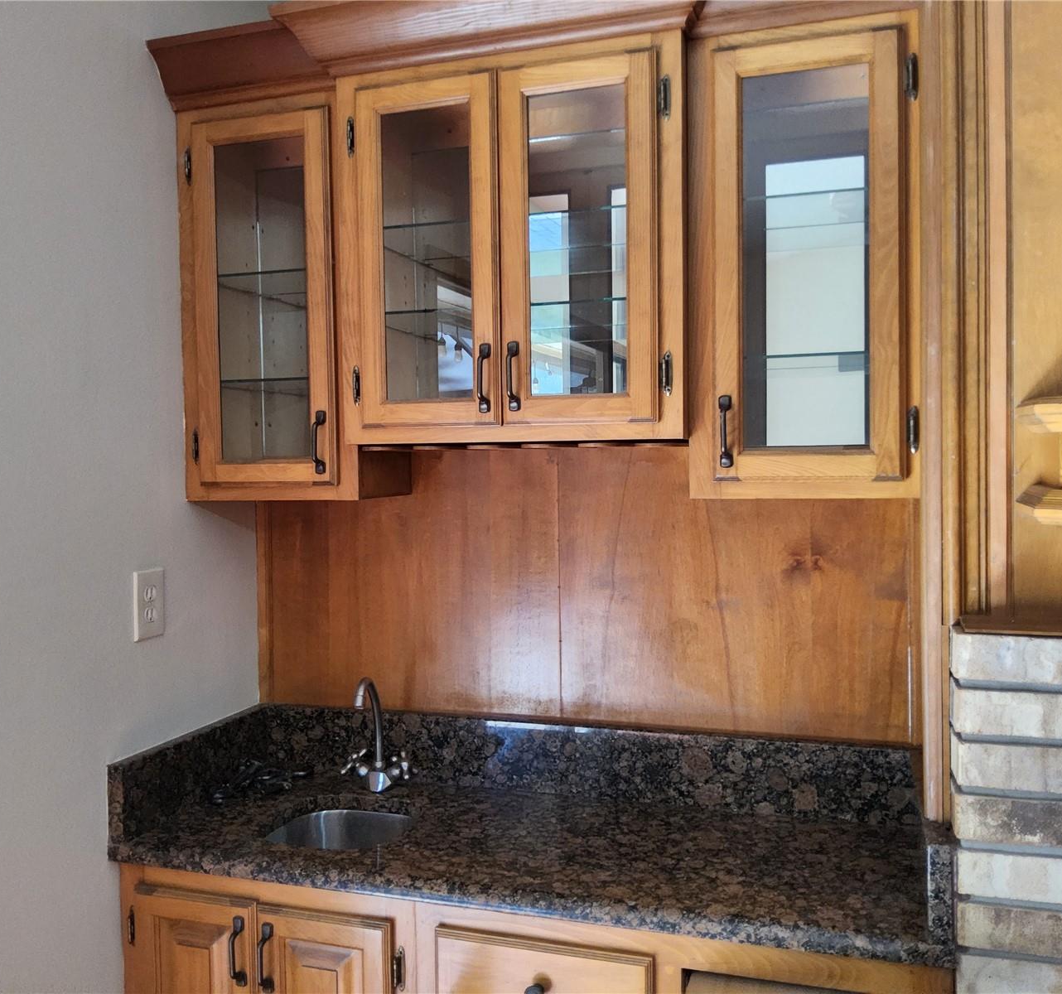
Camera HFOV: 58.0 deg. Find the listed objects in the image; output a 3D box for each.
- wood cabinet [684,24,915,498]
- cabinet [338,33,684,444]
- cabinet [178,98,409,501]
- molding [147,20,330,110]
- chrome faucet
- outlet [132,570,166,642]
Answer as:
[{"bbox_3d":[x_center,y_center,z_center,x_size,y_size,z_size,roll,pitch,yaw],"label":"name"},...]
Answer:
[{"bbox_3d":[0.452,-0.367,1.597,0.346,0.734,0.246,0,2,17],"label":"wood cabinet"},{"bbox_3d":[-0.006,-0.412,1.708,0.591,0.634,0.296,0,2,17],"label":"cabinet"},{"bbox_3d":[-0.456,-0.363,1.871,0.365,0.734,0.246,0,2,17],"label":"cabinet"},{"bbox_3d":[-0.510,-0.775,1.716,0.355,0.099,0.082,0,2,17],"label":"molding"},{"bbox_3d":[-0.313,0.459,1.864,0.158,0.230,0.115,0,2,17],"label":"chrome faucet"},{"bbox_3d":[-0.686,0.194,1.725,0.006,0.123,0.076,0,2,17],"label":"outlet"}]

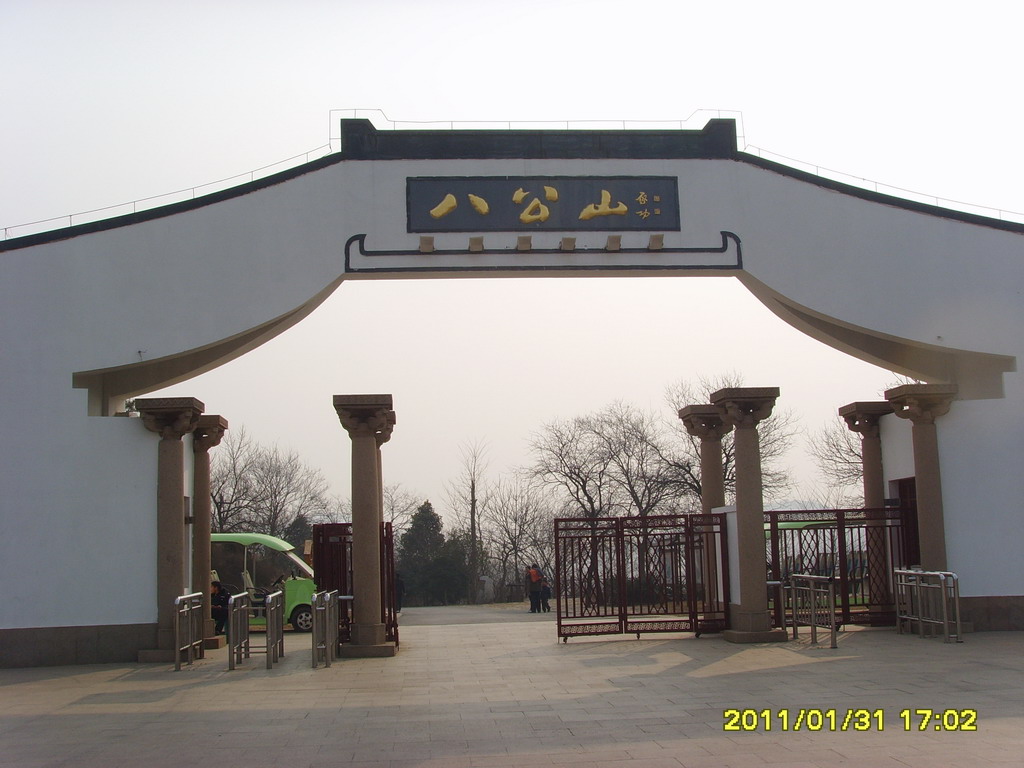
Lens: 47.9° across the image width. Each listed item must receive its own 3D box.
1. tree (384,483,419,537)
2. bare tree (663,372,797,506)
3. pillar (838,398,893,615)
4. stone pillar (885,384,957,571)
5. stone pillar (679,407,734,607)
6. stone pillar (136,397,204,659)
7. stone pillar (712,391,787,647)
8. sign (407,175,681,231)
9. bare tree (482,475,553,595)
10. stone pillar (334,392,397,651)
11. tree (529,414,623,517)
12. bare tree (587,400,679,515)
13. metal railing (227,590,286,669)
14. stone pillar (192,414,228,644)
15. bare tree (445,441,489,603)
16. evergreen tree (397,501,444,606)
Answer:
[{"bbox_3d":[-5.341,7.189,52.000,2.254,5.499,2.254,-1,-7,-5],"label":"tree"},{"bbox_3d":[7.388,3.500,39.191,4.552,7.845,4.324,-3,-8,10],"label":"bare tree"},{"bbox_3d":[6.739,2.391,21.358,0.885,4.020,0.885,-1,-7,-5],"label":"pillar"},{"bbox_3d":[6.912,2.070,19.100,0.885,4.020,0.885,-1,-7,-5],"label":"stone pillar"},{"bbox_3d":[3.701,2.443,21.103,0.885,4.020,0.885,-1,-7,-5],"label":"stone pillar"},{"bbox_3d":[-5.602,2.388,18.920,0.929,4.198,0.913,-1,-8,-4],"label":"stone pillar"},{"bbox_3d":[3.874,2.122,18.845,0.885,4.020,0.885,-1,-7,-5],"label":"stone pillar"},{"bbox_3d":[0.539,-2.924,18.787,4.452,0.927,0.120,-1,-7,-5],"label":"sign"},{"bbox_3d":[0.178,6.088,45.595,2.846,4.855,2.703,-2,-8,0],"label":"bare tree"},{"bbox_3d":[-2.307,2.229,18.327,0.885,4.020,0.885,-1,-7,-5],"label":"stone pillar"},{"bbox_3d":[2.259,4.588,41.702,3.325,6.860,3.159,-2,-8,3],"label":"tree"},{"bbox_3d":[4.483,4.346,42.567,3.468,7.521,3.295,-2,-8,6],"label":"bare tree"},{"bbox_3d":[-3.929,3.776,17.847,0.635,1.061,1.870,-1,-8,-4],"label":"metal railing"},{"bbox_3d":[-5.518,2.601,20.330,0.885,4.020,0.885,-1,-7,-5],"label":"stone pillar"},{"bbox_3d":[-1.761,5.312,44.660,1.703,6.265,1.618,-1,-8,-2],"label":"bare tree"},{"bbox_3d":[-3.648,6.758,46.000,1.874,4.226,1.874,-1,-7,-5],"label":"evergreen tree"}]

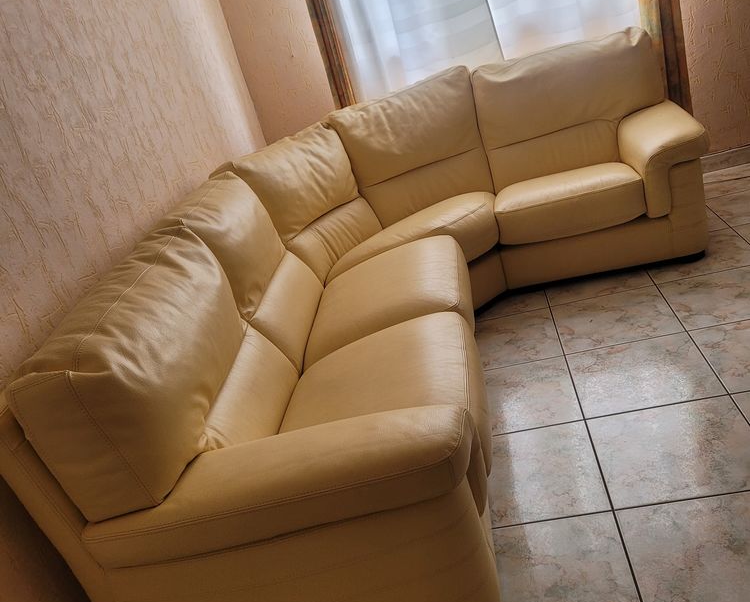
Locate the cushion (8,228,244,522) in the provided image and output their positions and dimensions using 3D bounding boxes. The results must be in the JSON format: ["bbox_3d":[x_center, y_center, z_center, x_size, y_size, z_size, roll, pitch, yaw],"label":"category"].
[{"bbox_3d":[-0.509,0.123,1.828,0.238,0.361,0.771,-21,21,14],"label":"cushion"}]

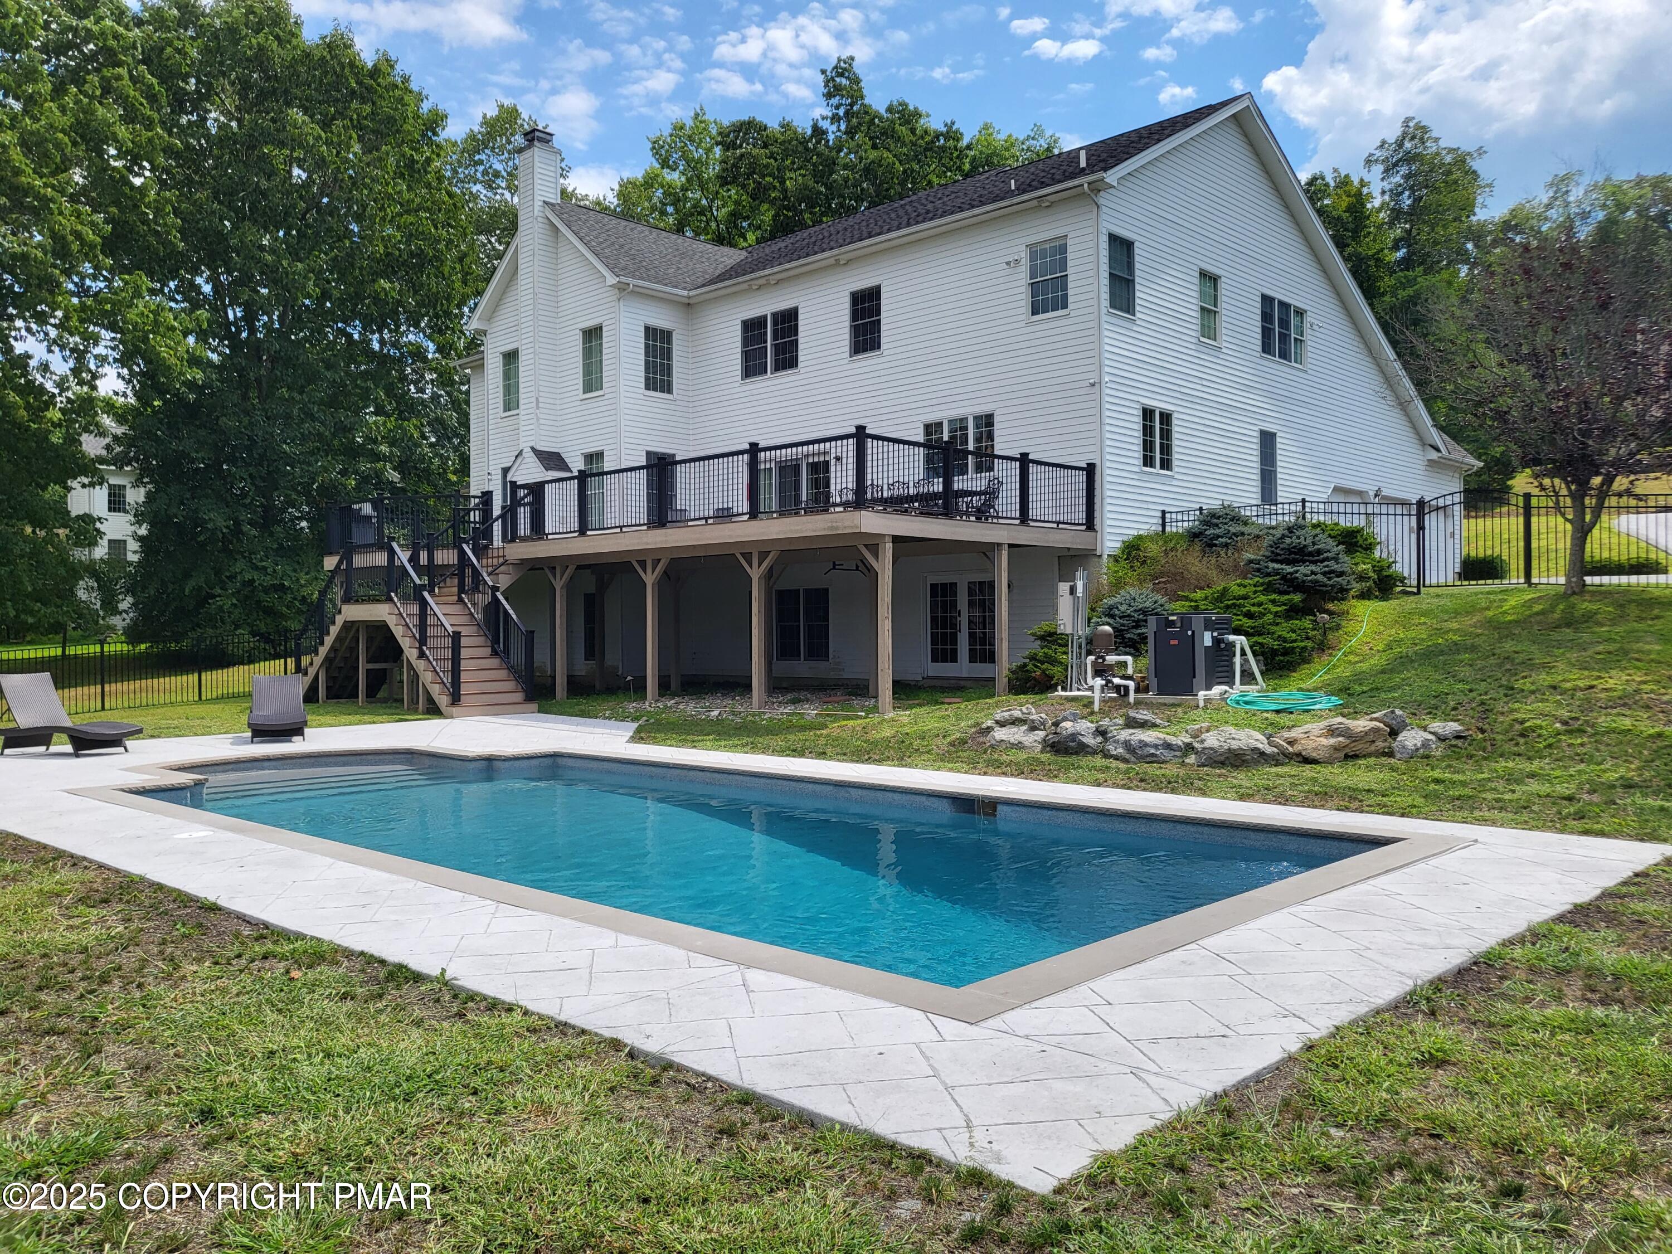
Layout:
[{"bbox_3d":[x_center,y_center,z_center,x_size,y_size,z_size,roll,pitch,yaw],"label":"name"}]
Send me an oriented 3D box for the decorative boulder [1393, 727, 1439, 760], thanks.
[{"bbox_3d":[5.964,1.194,12.900,0.470,0.340,0.420,0,0,12],"label":"decorative boulder"}]

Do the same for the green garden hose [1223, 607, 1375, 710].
[{"bbox_3d":[5.750,0.280,15.200,1.500,1.150,5.000,0,0,32],"label":"green garden hose"}]

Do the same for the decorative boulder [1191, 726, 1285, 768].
[{"bbox_3d":[4.024,1.190,12.500,0.900,0.410,0.620,0,0,20],"label":"decorative boulder"}]

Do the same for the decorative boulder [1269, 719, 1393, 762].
[{"bbox_3d":[5.013,1.156,12.700,1.200,0.450,0.700,0,0,12],"label":"decorative boulder"}]

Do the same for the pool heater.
[{"bbox_3d":[4.168,0.306,14.781,0.710,0.940,0.660,0,0,44],"label":"pool heater"}]

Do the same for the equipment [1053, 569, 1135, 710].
[{"bbox_3d":[2.984,0.144,14.600,0.850,1.600,0.750,0,0,44],"label":"equipment"}]

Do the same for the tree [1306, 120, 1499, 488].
[{"bbox_3d":[22.545,-11.200,50.000,8.000,17.800,7.500,0,0,25],"label":"tree"}]

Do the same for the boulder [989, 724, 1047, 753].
[{"bbox_3d":[1.981,1.218,13.700,0.600,0.310,0.450,0,0,23],"label":"boulder"}]

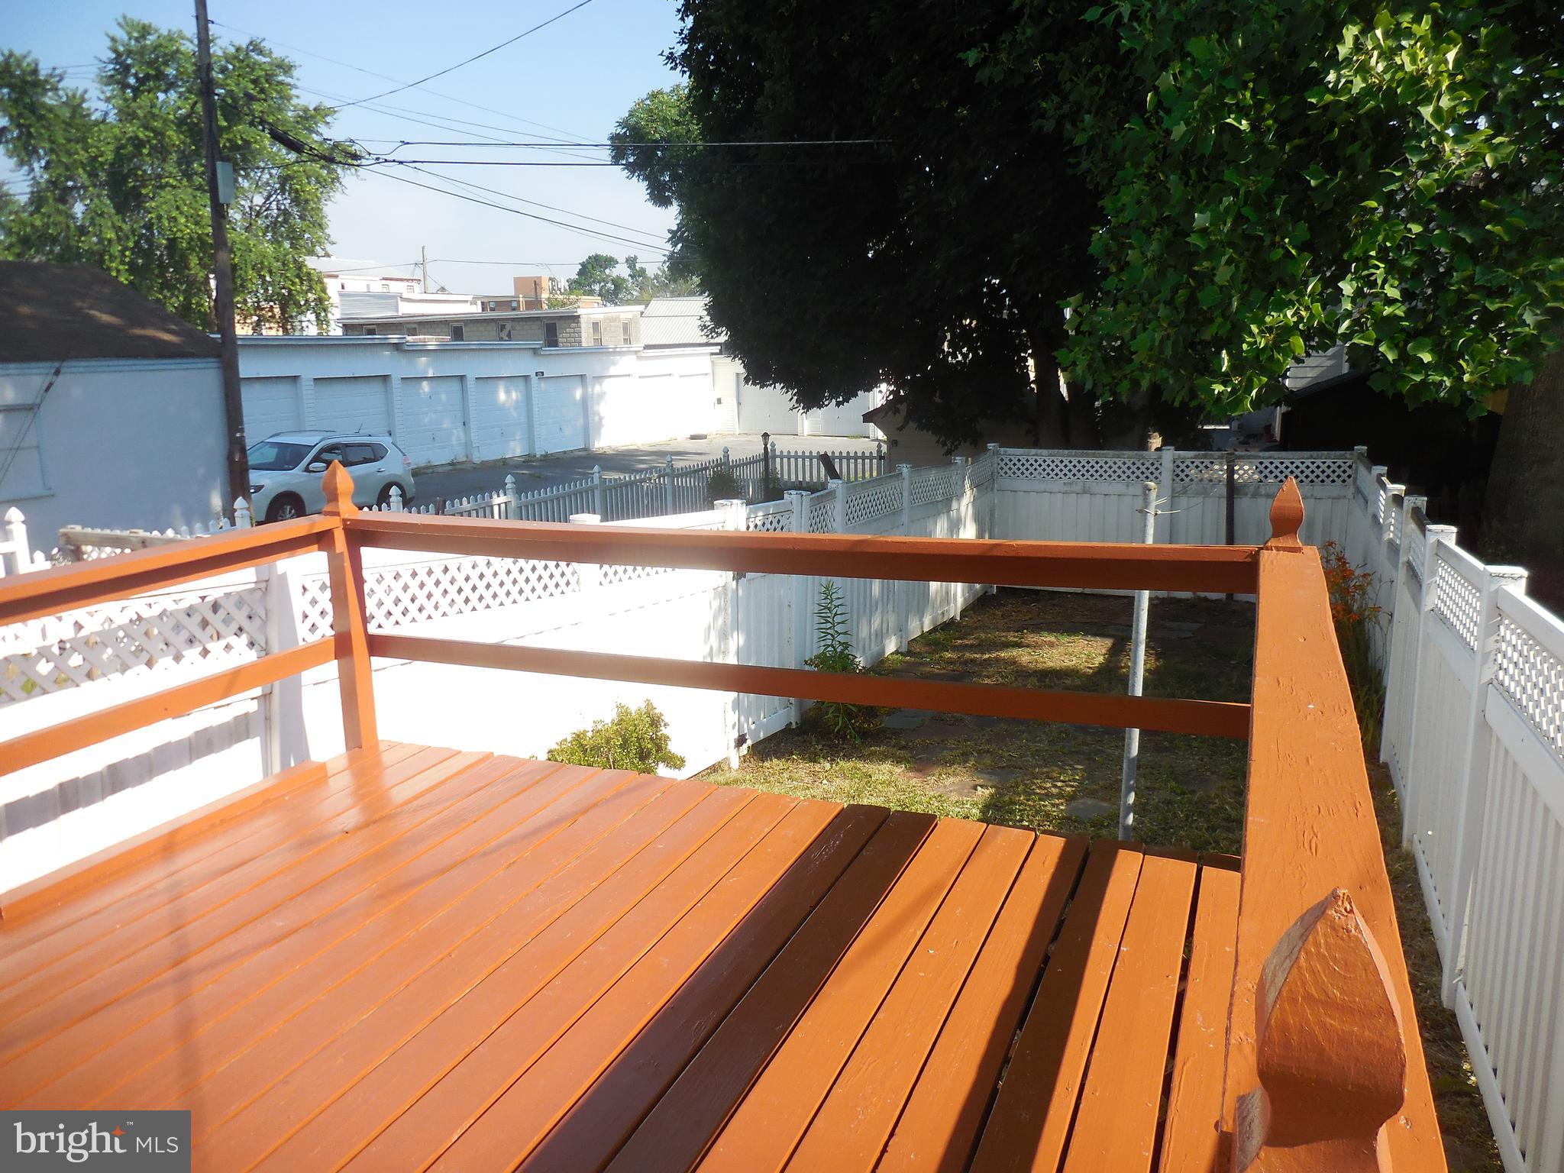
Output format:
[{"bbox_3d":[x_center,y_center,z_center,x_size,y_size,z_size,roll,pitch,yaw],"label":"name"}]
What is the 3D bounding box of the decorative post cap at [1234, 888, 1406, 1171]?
[{"bbox_3d":[0.368,0.297,0.772,0.090,0.190,0.090,4,13,23],"label":"decorative post cap"}]

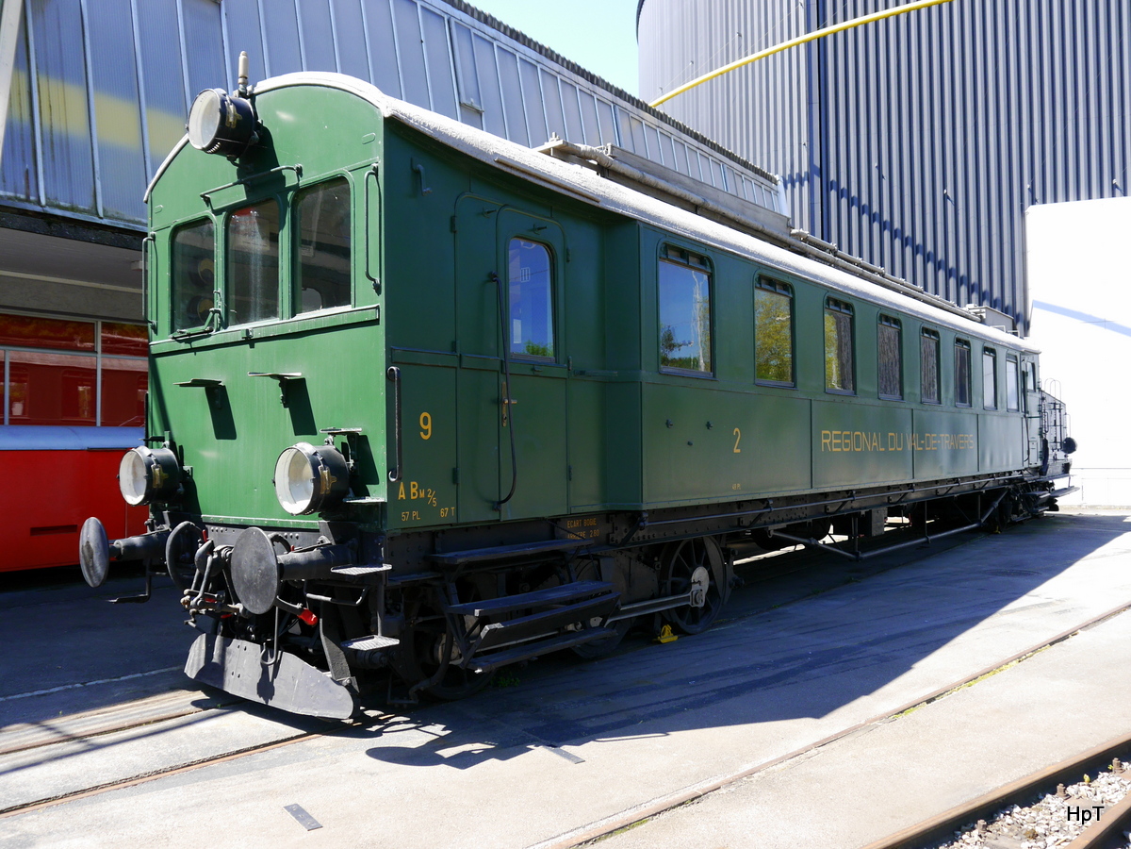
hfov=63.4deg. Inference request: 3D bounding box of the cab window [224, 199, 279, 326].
[{"bbox_3d":[-1.964,-1.017,5.767,0.570,0.755,0.070,-2,-2,38],"label":"cab window"}]

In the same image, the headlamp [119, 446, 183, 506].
[{"bbox_3d":[-2.739,0.340,6.065,0.370,0.375,0.260,-2,-2,38],"label":"headlamp"}]

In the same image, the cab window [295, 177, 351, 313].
[{"bbox_3d":[-1.421,-1.039,5.345,0.570,0.755,0.070,-2,-2,38],"label":"cab window"}]

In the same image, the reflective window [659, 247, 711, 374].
[{"bbox_3d":[0.918,-0.855,7.062,0.070,0.970,0.810,-2,-2,38],"label":"reflective window"}]

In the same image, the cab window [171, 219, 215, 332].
[{"bbox_3d":[-2.512,-0.995,6.194,0.570,0.755,0.070,-2,-2,38],"label":"cab window"}]

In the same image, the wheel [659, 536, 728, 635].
[{"bbox_3d":[1.117,1.401,8.096,0.150,0.900,0.900,-3,-2,43],"label":"wheel"}]

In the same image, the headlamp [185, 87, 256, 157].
[{"bbox_3d":[-2.096,-1.835,5.607,0.370,0.375,0.260,-2,-2,38],"label":"headlamp"}]

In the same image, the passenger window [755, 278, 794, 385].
[{"bbox_3d":[1.877,-0.830,8.292,0.070,0.970,0.810,-2,-2,38],"label":"passenger window"}]

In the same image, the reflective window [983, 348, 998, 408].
[{"bbox_3d":[6.678,-0.708,14.451,0.070,0.970,0.810,-2,-2,38],"label":"reflective window"}]

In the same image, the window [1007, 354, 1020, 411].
[{"bbox_3d":[7.643,-0.684,15.689,0.070,0.970,0.810,-2,-2,38],"label":"window"}]

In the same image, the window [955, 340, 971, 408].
[{"bbox_3d":[5.719,-0.733,13.221,0.070,0.970,0.810,-2,-2,38],"label":"window"}]

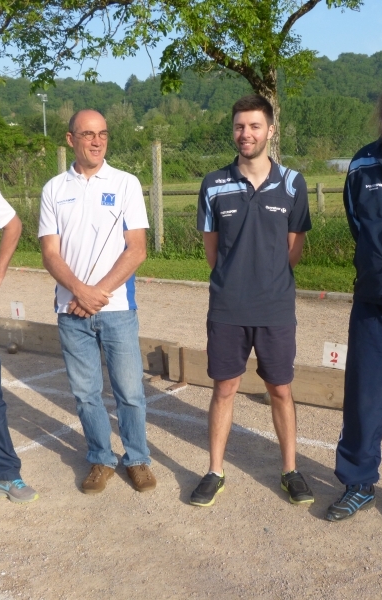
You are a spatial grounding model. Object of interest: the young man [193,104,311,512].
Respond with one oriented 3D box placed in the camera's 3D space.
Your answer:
[{"bbox_3d":[0.271,0.005,3.579,0.520,1.778,0.340,-1,9,6],"label":"young man"}]

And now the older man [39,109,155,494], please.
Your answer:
[{"bbox_3d":[-0.437,0.006,3.782,0.530,1.752,0.360,-2,9,-1],"label":"older man"}]

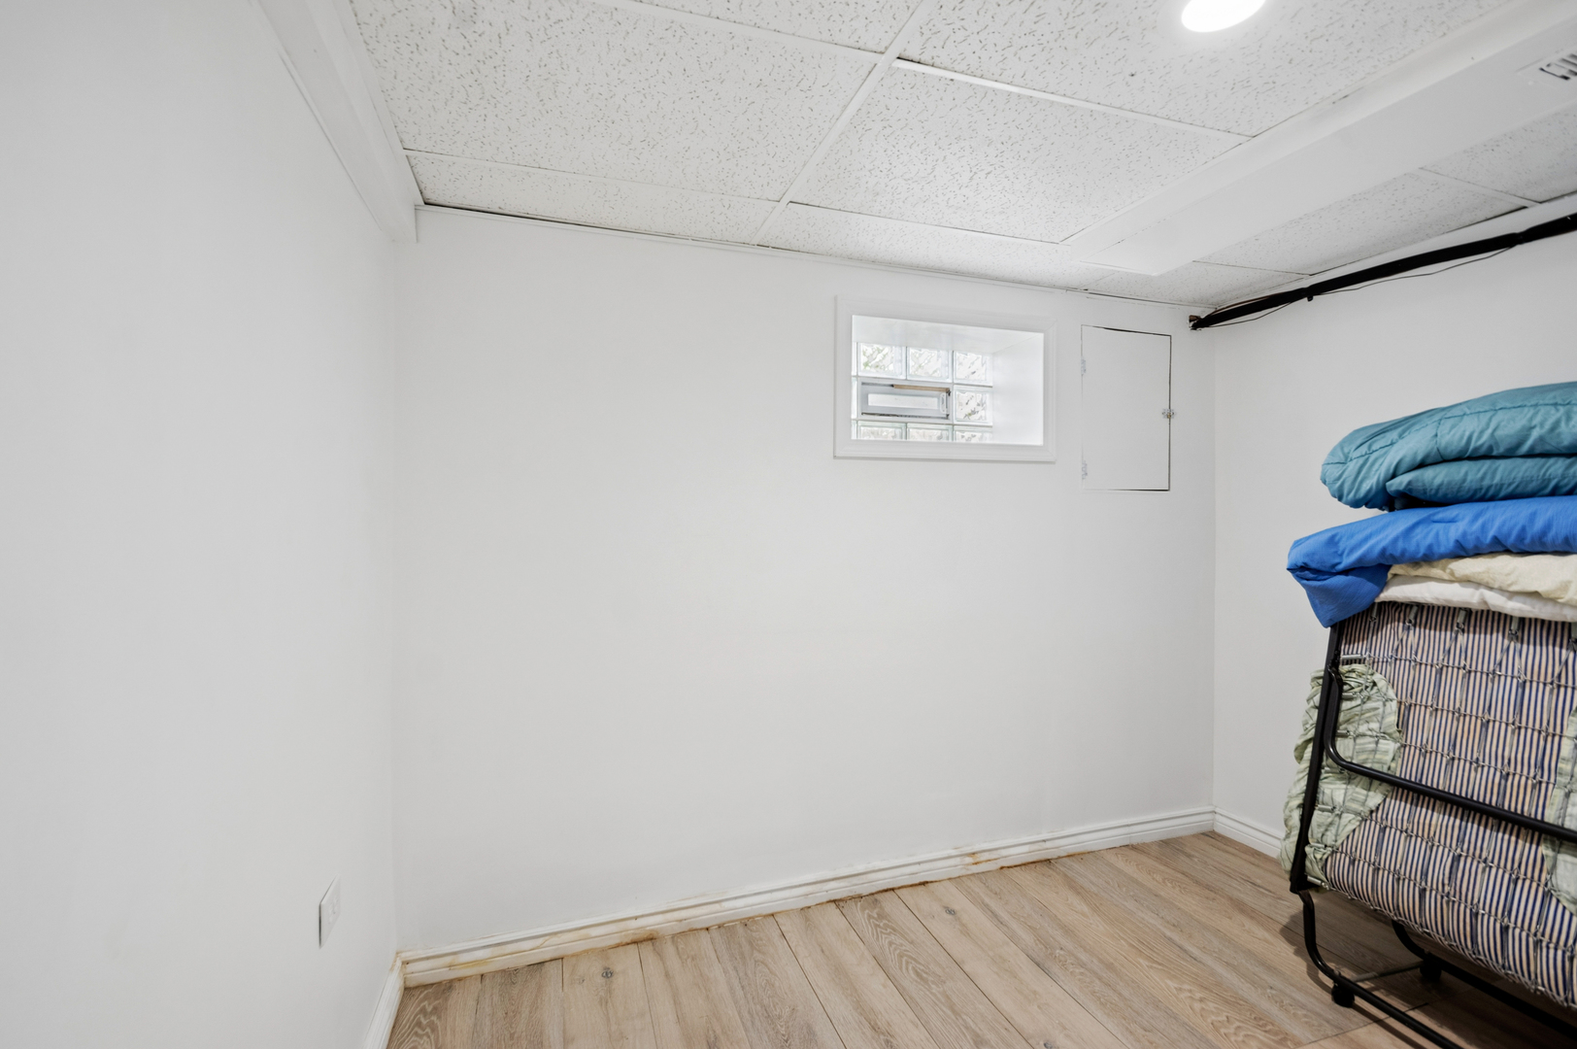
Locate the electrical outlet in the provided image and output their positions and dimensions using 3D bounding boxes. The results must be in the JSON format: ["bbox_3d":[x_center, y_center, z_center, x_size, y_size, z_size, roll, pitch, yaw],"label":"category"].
[{"bbox_3d":[-0.924,0.778,1.325,0.009,0.088,0.113,0,1,-18],"label":"electrical outlet"}]

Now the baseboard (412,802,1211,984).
[{"bbox_3d":[0.341,1.219,2.258,2.979,0.096,0.018,0,1,-18],"label":"baseboard"}]

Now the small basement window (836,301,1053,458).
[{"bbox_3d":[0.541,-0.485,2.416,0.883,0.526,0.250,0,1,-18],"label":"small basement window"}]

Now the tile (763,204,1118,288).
[{"bbox_3d":[0.556,-0.893,2.137,1.254,0.018,0.310,0,1,-18],"label":"tile"}]

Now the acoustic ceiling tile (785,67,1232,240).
[{"bbox_3d":[0.517,-0.886,1.650,0.892,0.018,0.595,0,1,-18],"label":"acoustic ceiling tile"}]

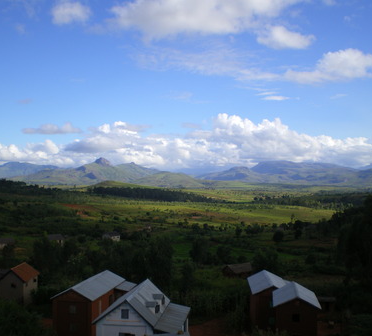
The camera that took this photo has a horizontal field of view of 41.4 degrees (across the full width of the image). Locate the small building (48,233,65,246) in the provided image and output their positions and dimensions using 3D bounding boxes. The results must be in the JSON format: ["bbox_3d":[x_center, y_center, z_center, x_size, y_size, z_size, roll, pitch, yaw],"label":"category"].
[{"bbox_3d":[-50.833,27.904,193.000,5.900,5.000,4.300,0,-1,-19],"label":"small building"}]

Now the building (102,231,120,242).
[{"bbox_3d":[-31.052,28.409,205.000,6.000,4.600,4.600,1,-2,-37],"label":"building"}]

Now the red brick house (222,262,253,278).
[{"bbox_3d":[11.826,23.342,113.000,5.700,3.200,4.200,1,-1,-34],"label":"red brick house"}]

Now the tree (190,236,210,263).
[{"bbox_3d":[3.979,22.644,135.000,5.400,7.500,5.200,0,-1,0],"label":"tree"}]

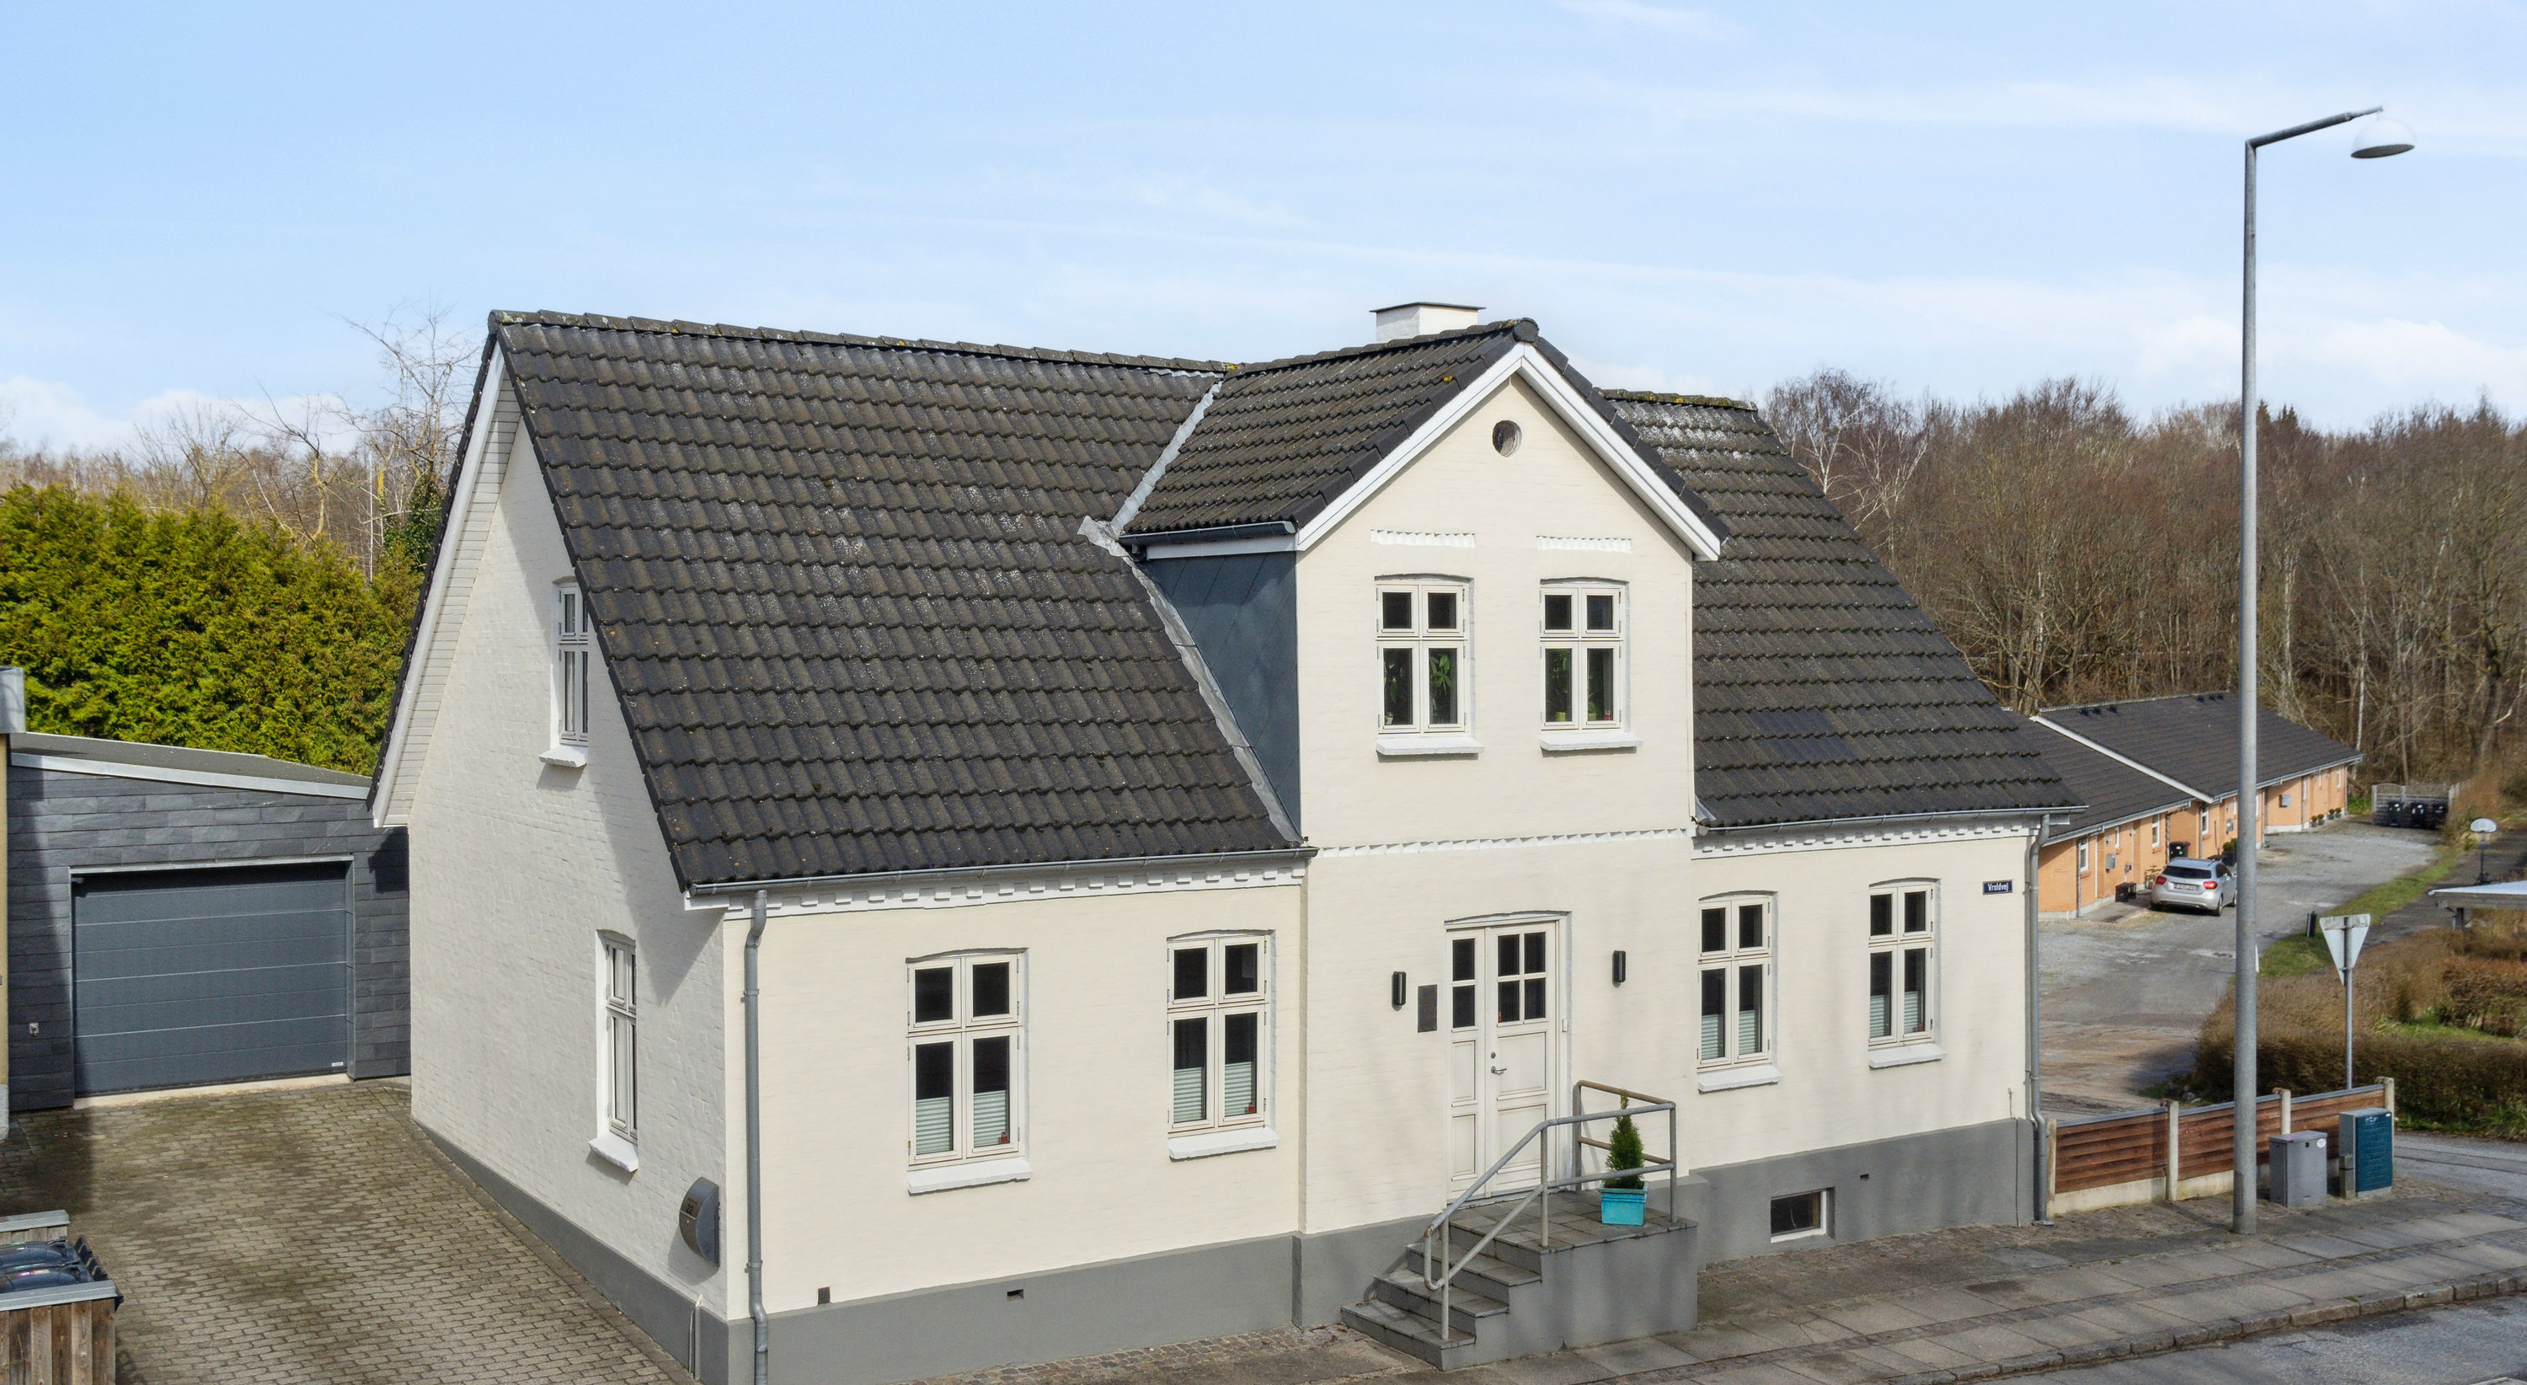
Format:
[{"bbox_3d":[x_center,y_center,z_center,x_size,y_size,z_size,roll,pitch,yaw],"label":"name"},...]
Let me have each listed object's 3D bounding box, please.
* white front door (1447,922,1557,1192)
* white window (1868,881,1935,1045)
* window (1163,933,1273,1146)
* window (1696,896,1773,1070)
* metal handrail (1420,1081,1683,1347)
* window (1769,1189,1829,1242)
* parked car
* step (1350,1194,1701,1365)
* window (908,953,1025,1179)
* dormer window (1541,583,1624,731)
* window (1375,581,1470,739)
[{"bbox_3d":[1.872,2.913,18.644,1.220,2.190,0.130,-1,1,-31],"label":"white front door"},{"bbox_3d":[5.751,2.446,20.964,0.890,1.440,0.140,-1,1,-31],"label":"white window"},{"bbox_3d":[-0.348,2.528,17.301,0.900,1.440,0.140,-1,1,-31],"label":"window"},{"bbox_3d":[4.034,2.470,19.933,0.895,1.440,0.140,-1,1,-31],"label":"window"},{"bbox_3d":[1.855,3.896,17.645,2.360,1.510,1.180,-1,1,-31],"label":"metal handrail"},{"bbox_3d":[4.668,4.577,20.274,0.735,0.410,0.120,-1,1,-31],"label":"window"},{"bbox_3d":[25.160,5.170,62.600,1.790,1.440,4.300,0,1,31],"label":"parked car"},{"bbox_3d":[1.984,4.499,17.704,2.390,0.800,1.280,-1,1,-31],"label":"step"},{"bbox_3d":[-2.095,2.551,16.252,0.905,1.440,0.140,-1,1,-31],"label":"window"},{"bbox_3d":[2.580,-0.285,18.918,0.910,1.210,0.140,-1,1,-31],"label":"dormer window"},{"bbox_3d":[1.221,-0.267,18.102,0.920,1.210,0.140,-1,1,-31],"label":"window"}]

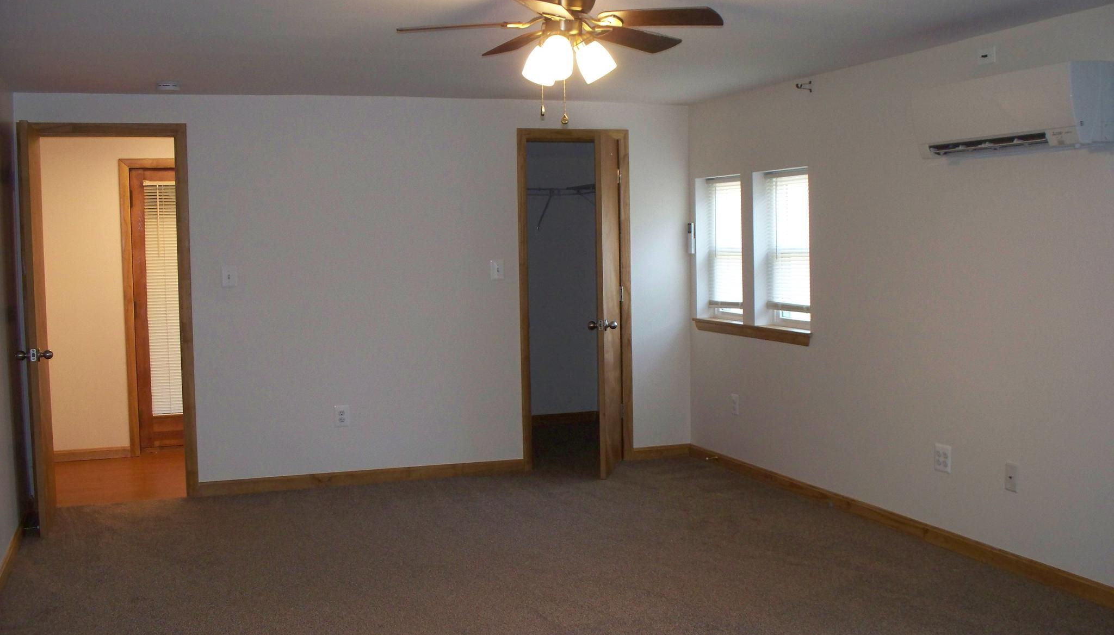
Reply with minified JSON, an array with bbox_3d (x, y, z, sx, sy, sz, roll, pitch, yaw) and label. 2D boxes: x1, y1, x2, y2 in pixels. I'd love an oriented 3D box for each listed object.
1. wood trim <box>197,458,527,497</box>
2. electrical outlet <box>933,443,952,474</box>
[{"bbox_3d":[-1.092,0.928,6.741,1.899,0.077,0.020,-2,4,-21],"label":"wood trim"},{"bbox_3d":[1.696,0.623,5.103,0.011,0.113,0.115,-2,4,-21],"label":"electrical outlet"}]

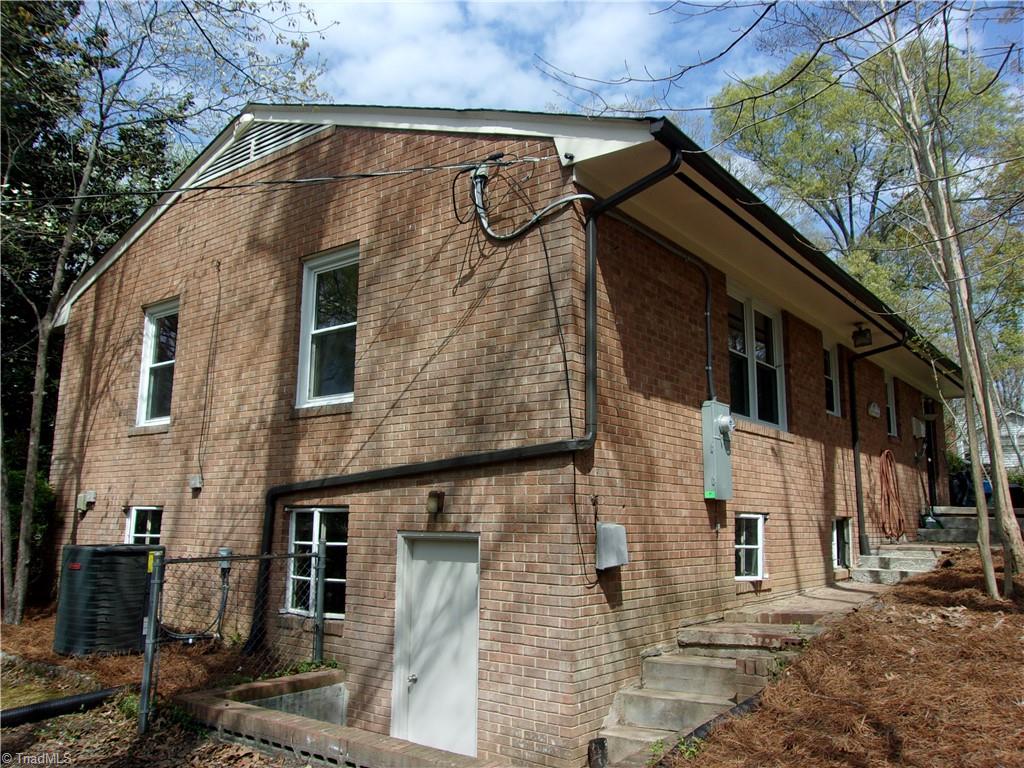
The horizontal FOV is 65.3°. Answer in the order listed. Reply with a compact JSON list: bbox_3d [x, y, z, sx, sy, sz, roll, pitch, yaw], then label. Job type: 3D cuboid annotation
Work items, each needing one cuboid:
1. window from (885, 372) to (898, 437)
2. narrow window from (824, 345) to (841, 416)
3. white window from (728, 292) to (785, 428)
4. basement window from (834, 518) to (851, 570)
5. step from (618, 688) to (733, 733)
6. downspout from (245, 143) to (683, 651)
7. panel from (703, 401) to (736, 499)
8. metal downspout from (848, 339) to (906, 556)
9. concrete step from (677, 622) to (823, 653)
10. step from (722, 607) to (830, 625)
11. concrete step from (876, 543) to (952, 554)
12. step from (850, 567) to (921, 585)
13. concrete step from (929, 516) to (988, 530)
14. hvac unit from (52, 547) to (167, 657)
[{"bbox_3d":[6.167,0.371,13.125,0.110,0.970,0.730,-7,-13,38],"label":"window"},{"bbox_3d":[4.102,-0.059,10.348,0.100,0.920,0.670,-7,-12,38],"label":"narrow window"},{"bbox_3d":[2.608,-0.227,8.636,0.120,1.360,1.680,-7,-13,38],"label":"white window"},{"bbox_3d":[4.208,2.058,10.319,0.120,0.625,0.890,-7,-13,38],"label":"basement window"},{"bbox_3d":[1.167,2.242,5.452,0.840,0.215,0.300,-7,-12,38],"label":"step"},{"bbox_3d":[-0.637,0.390,6.335,4.280,3.710,0.370,-7,-12,38],"label":"downspout"},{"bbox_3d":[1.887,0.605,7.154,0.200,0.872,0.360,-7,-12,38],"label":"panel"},{"bbox_3d":[4.917,0.841,10.534,0.760,2.830,0.120,-7,-12,38],"label":"metal downspout"},{"bbox_3d":[1.953,2.023,6.389,0.970,0.135,0.780,-7,-12,38],"label":"concrete step"},{"bbox_3d":[2.347,2.025,6.927,0.930,0.095,0.400,-7,-12,38],"label":"step"},{"bbox_3d":[5.513,2.314,11.027,0.940,0.145,0.370,-7,-13,38],"label":"concrete step"},{"bbox_3d":[4.925,2.486,10.307,0.900,0.165,0.380,-7,-13,38],"label":"step"},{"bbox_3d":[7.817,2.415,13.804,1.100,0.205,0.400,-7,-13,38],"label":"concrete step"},{"bbox_3d":[-3.757,1.996,7.474,0.720,0.935,0.700,-7,-12,38],"label":"hvac unit"}]

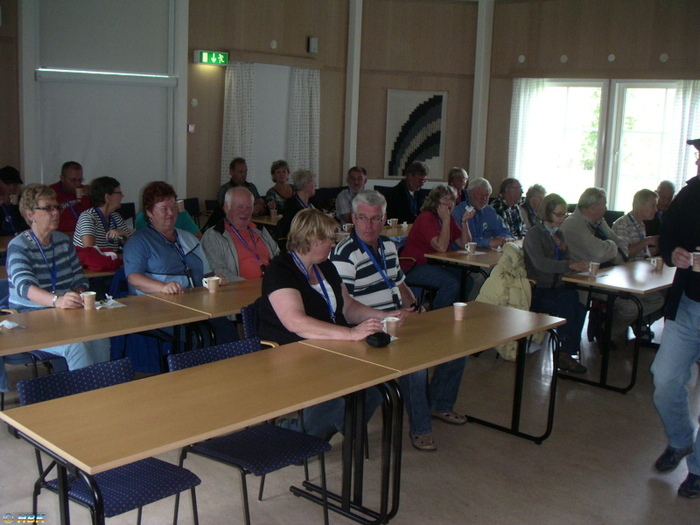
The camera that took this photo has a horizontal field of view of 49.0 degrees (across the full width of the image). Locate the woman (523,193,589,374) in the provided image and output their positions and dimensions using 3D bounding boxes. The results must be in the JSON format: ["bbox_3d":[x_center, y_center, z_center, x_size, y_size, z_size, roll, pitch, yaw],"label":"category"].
[{"bbox_3d":[1.551,0.139,5.664,0.706,1.284,0.490,9,12,38],"label":"woman"}]

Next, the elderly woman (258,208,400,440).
[{"bbox_3d":[-0.112,0.397,3.787,0.843,1.284,0.568,7,11,31],"label":"elderly woman"}]

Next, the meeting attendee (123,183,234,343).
[{"bbox_3d":[-1.076,0.197,4.758,0.804,1.303,0.588,11,13,43],"label":"meeting attendee"}]

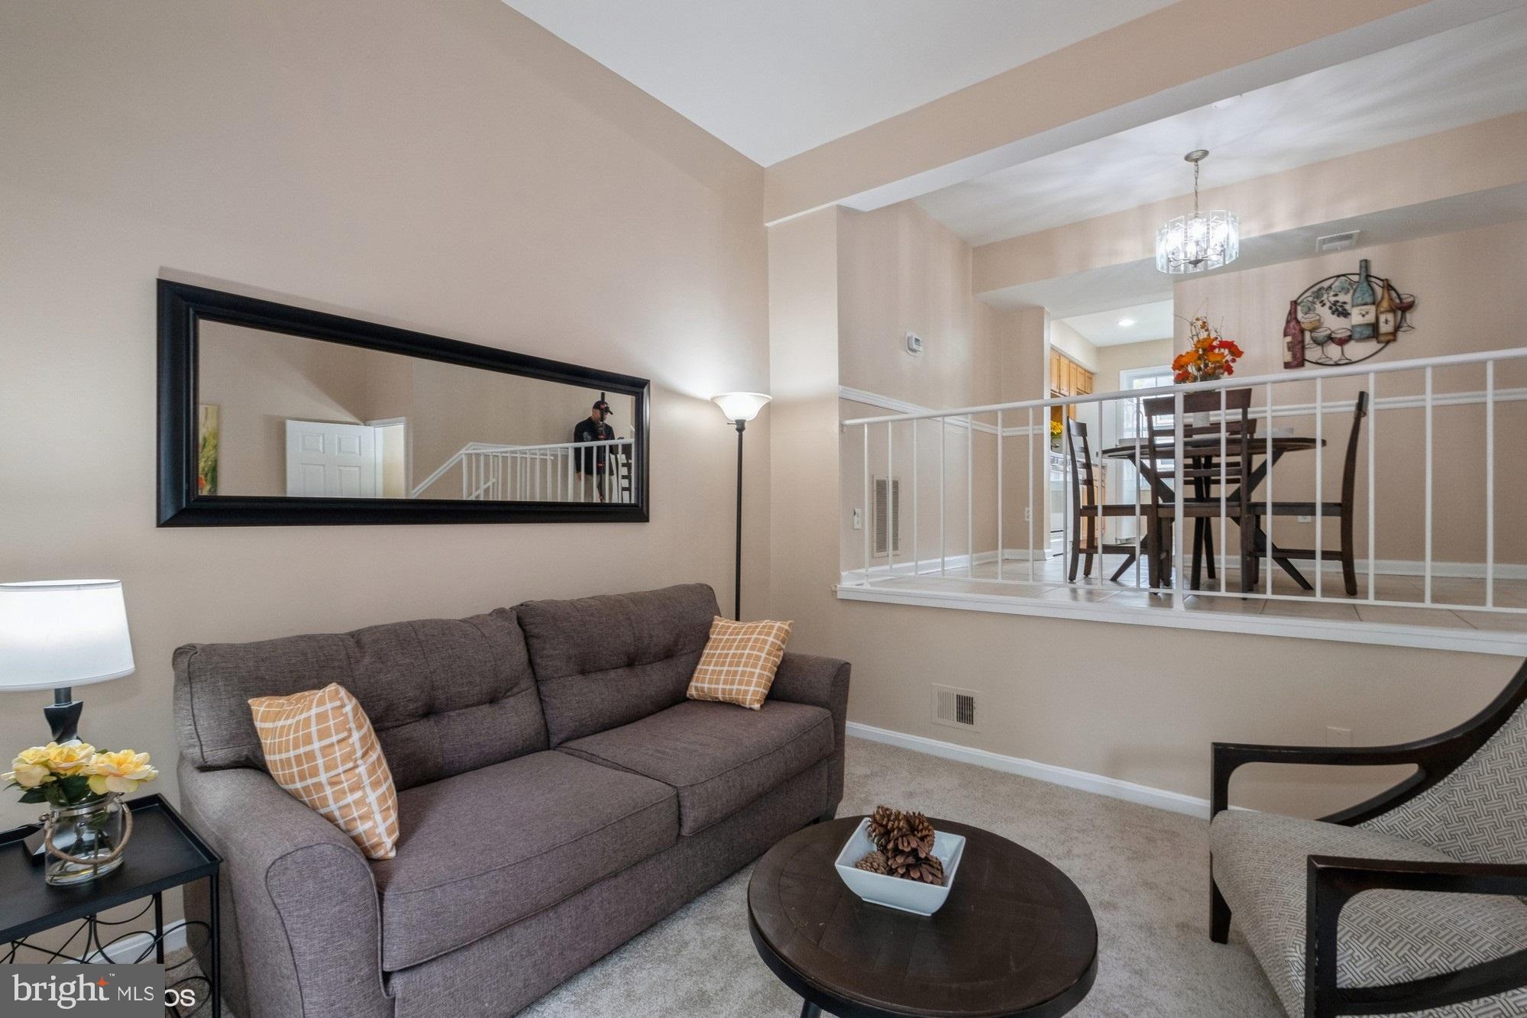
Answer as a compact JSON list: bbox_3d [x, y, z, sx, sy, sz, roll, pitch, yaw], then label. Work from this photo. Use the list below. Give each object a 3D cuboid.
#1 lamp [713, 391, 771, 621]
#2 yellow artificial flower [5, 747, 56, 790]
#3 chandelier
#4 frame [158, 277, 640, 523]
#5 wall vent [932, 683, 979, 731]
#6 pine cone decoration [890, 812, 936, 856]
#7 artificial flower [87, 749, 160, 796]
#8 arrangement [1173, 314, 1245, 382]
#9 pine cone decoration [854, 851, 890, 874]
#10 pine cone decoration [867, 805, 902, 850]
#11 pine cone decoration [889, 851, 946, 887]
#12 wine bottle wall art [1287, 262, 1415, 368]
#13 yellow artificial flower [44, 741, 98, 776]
[{"bbox_3d":[-0.124,0.310,3.300,0.310,1.830,0.310,0,0,0],"label":"lamp"},{"bbox_3d":[-1.475,0.519,1.280,0.075,0.070,0.075,0,-1,-34],"label":"yellow artificial flower"},{"bbox_3d":[2.467,-1.699,3.620,0.390,0.620,0.390,0,-1,40],"label":"chandelier"},{"bbox_3d":[-1.108,-0.281,2.388,0.040,0.674,1.706,0,-1,40],"label":"frame"},{"bbox_3d":[0.966,1.006,3.213,0.246,0.205,0.020,0,0,36],"label":"wall vent"},{"bbox_3d":[0.310,0.680,1.329,0.090,0.083,0.090,0,0,21],"label":"pine cone decoration"},{"bbox_3d":[-1.367,0.561,1.356,0.110,0.070,0.115,0,0,45],"label":"artificial flower"},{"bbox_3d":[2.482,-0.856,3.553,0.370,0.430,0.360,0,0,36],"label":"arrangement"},{"bbox_3d":[0.230,0.750,1.341,0.080,0.060,0.062,0,0,-11],"label":"pine cone decoration"},{"bbox_3d":[0.261,0.675,1.344,0.083,0.083,0.085,0,0,21],"label":"pine cone decoration"},{"bbox_3d":[0.306,0.725,1.270,0.105,0.080,0.095,0,0,21],"label":"pine cone decoration"},{"bbox_3d":[3.776,-1.276,4.116,0.634,0.640,0.050,0,0,36],"label":"wine bottle wall art"},{"bbox_3d":[-1.530,0.553,1.406,0.088,0.060,0.088,0,0,43],"label":"yellow artificial flower"}]

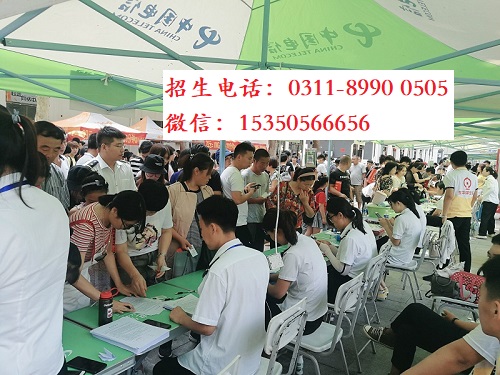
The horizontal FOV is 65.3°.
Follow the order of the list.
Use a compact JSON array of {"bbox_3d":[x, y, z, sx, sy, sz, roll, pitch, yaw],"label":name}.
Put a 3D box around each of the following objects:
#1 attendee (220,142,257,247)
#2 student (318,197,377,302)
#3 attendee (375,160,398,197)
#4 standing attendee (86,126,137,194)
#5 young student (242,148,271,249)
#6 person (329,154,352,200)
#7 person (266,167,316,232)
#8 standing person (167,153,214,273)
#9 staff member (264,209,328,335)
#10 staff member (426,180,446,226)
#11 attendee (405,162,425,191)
[{"bbox_3d":[-0.131,0.406,3.837,0.480,1.690,0.480,2,4,-5],"label":"attendee"},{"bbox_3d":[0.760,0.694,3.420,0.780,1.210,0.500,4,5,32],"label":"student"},{"bbox_3d":[2.450,0.378,7.000,0.420,1.600,0.460,2,3,34],"label":"attendee"},{"bbox_3d":[-1.064,0.407,2.907,0.340,1.710,0.520,5,5,42],"label":"standing attendee"},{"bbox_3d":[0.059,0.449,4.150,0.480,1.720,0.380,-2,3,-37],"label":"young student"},{"bbox_3d":[1.402,0.321,6.156,0.500,1.680,0.420,0,5,-32],"label":"person"},{"bbox_3d":[0.447,0.537,4.200,0.500,1.540,0.420,-2,3,-34],"label":"person"},{"bbox_3d":[-0.478,0.518,3.003,0.500,1.570,0.400,-2,5,-44],"label":"standing person"},{"bbox_3d":[0.160,0.769,2.650,0.760,1.220,0.460,2,3,34],"label":"staff member"},{"bbox_3d":[3.339,0.552,6.800,0.780,1.270,0.480,2,3,34],"label":"staff member"},{"bbox_3d":[3.354,0.322,8.000,0.450,1.620,0.460,2,3,32],"label":"attendee"}]

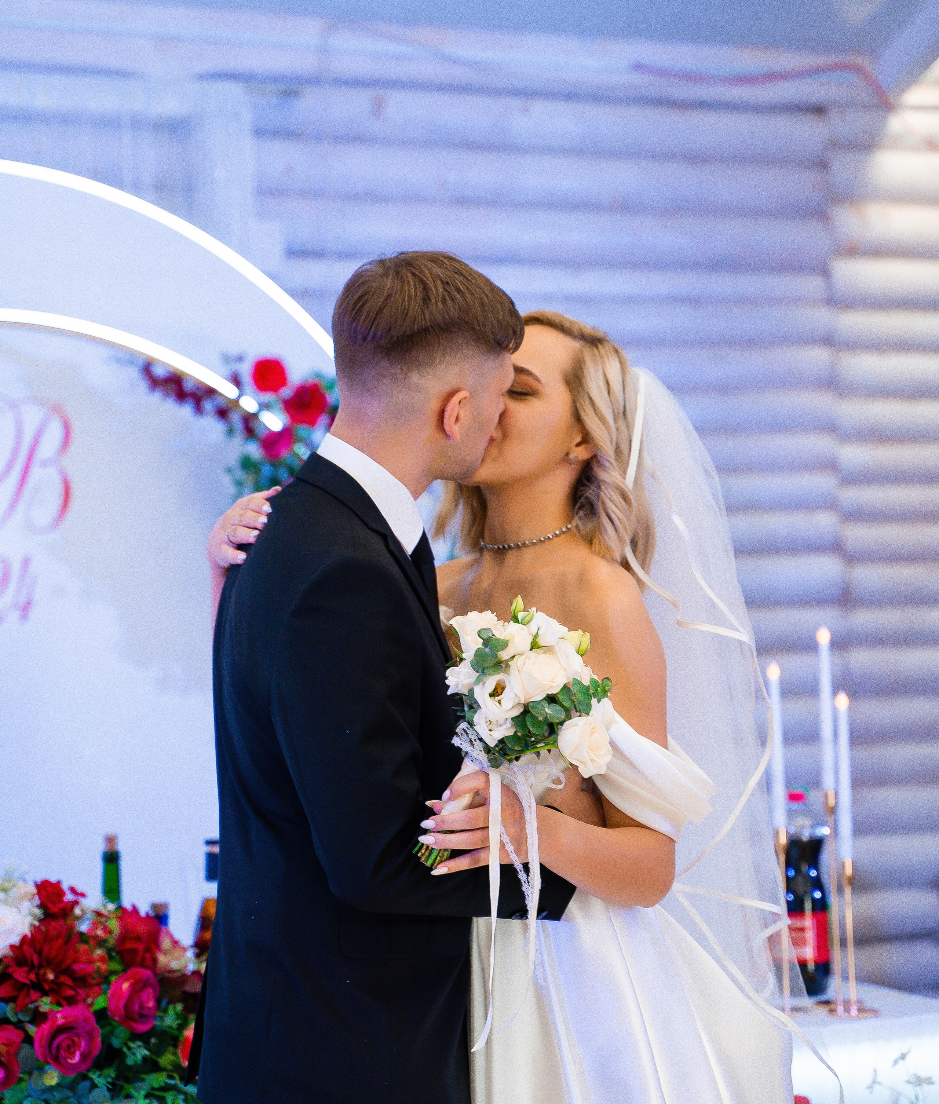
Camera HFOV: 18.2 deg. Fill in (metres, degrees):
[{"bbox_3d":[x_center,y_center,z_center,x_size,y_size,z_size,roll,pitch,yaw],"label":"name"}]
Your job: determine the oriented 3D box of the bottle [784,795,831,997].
[{"bbox_3d":[0.542,0.555,4.810,0.091,0.332,0.091,-2,-1,0],"label":"bottle"}]

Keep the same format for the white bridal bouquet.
[{"bbox_3d":[0.045,0.181,3.050,0.210,0.300,0.200,30,17,0],"label":"white bridal bouquet"}]

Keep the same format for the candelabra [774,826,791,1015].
[{"bbox_3d":[0.492,0.577,4.589,0.075,0.283,0.075,-2,-1,0],"label":"candelabra"}]

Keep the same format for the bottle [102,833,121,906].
[{"bbox_3d":[-0.527,0.587,4.376,0.076,0.330,0.076,-2,-1,0],"label":"bottle"}]

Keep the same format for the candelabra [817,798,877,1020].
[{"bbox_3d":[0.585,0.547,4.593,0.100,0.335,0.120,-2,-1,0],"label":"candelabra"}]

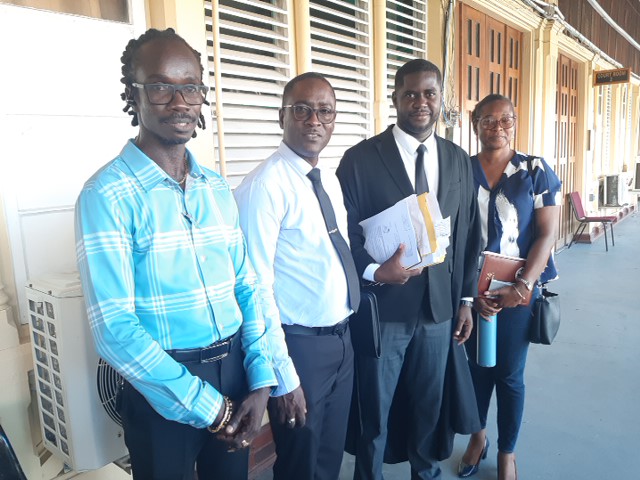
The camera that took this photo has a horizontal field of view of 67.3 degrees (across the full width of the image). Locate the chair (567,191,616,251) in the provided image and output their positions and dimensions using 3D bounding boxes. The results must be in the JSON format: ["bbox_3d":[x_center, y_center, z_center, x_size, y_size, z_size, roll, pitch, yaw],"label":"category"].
[{"bbox_3d":[4.013,-0.298,7.087,0.555,0.830,0.500,6,13,40],"label":"chair"}]

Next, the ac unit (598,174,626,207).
[{"bbox_3d":[5.532,-0.946,8.983,0.270,0.550,0.780,6,13,40],"label":"ac unit"}]

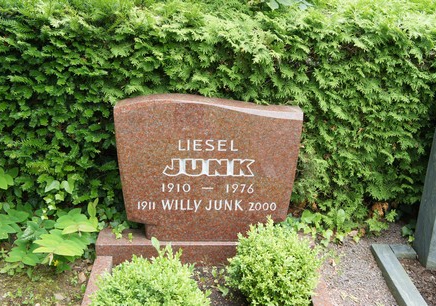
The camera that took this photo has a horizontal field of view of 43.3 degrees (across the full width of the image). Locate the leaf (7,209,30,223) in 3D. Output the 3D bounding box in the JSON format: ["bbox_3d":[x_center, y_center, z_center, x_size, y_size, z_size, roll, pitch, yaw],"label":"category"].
[{"bbox_3d":[-0.940,0.294,2.585,0.099,0.038,0.070,0,27,0],"label":"leaf"}]

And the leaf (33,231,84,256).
[{"bbox_3d":[-0.726,0.412,2.499,0.211,0.056,0.132,0,27,0],"label":"leaf"}]

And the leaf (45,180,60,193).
[{"bbox_3d":[-0.782,0.158,2.595,0.064,0.047,0.028,0,27,0],"label":"leaf"}]

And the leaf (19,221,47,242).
[{"bbox_3d":[-0.859,0.363,2.542,0.113,0.056,0.085,0,27,0],"label":"leaf"}]

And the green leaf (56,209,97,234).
[{"bbox_3d":[-0.661,0.320,2.565,0.165,0.066,0.122,0,27,0],"label":"green leaf"}]

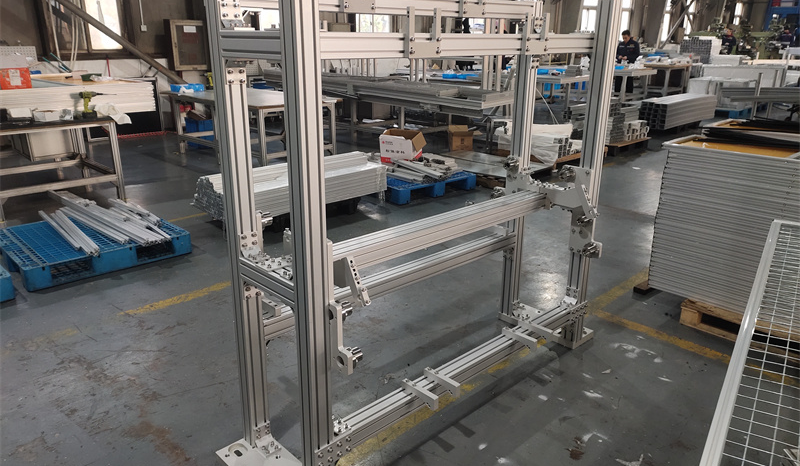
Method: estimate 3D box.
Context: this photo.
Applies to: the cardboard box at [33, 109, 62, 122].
[{"bbox_3d":[-3.544,-1.178,5.348,0.170,0.100,0.160,14,24,32],"label":"cardboard box"}]

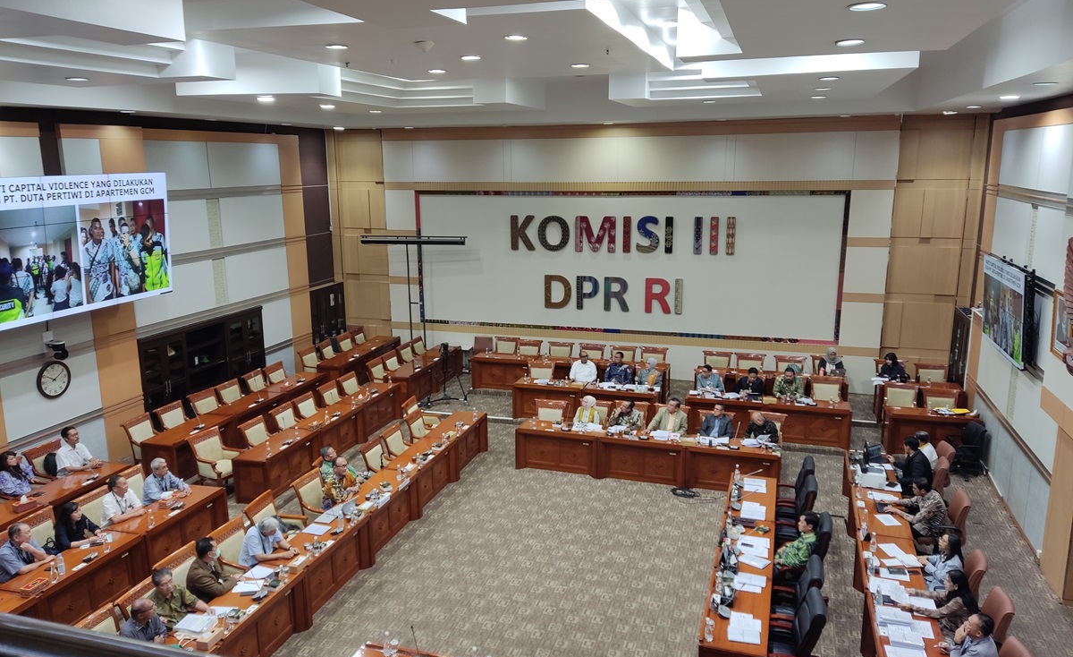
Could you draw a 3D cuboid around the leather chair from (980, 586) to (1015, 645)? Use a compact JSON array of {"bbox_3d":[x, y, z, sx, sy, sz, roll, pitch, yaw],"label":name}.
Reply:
[{"bbox_3d":[4.481,3.234,8.044,0.650,1.050,0.600,3,13,18],"label":"leather chair"}]

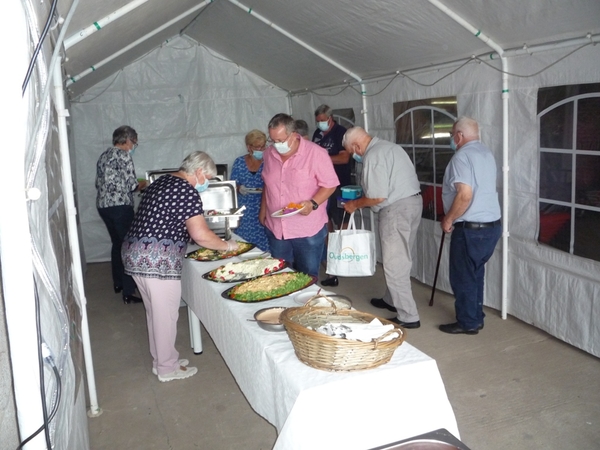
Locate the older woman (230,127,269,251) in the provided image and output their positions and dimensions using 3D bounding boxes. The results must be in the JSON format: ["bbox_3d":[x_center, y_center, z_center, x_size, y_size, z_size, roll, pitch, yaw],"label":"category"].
[{"bbox_3d":[-0.434,-0.065,4.750,0.480,1.580,0.420,-5,11,-8],"label":"older woman"}]

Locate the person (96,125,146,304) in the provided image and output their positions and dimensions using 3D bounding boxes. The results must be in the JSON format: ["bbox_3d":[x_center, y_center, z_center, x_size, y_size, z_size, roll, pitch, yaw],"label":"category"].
[{"bbox_3d":[-1.782,-0.118,5.220,0.450,1.660,0.470,-12,14,-37],"label":"person"}]

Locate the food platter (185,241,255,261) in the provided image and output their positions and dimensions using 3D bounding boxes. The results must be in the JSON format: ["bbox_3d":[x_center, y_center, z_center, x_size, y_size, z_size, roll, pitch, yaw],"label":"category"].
[{"bbox_3d":[-0.550,0.169,3.600,0.550,0.075,0.300,-10,13,-31],"label":"food platter"}]

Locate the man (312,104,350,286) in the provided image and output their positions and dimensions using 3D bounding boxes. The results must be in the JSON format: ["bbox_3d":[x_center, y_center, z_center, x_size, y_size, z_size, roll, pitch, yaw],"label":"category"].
[{"bbox_3d":[0.334,-0.306,5.350,0.500,1.740,0.420,6,14,39],"label":"man"}]

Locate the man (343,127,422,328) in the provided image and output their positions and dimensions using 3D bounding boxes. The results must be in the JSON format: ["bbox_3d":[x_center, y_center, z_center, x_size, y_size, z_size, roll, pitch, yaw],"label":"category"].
[{"bbox_3d":[0.704,-0.039,4.330,0.660,1.560,0.520,1,12,23],"label":"man"}]

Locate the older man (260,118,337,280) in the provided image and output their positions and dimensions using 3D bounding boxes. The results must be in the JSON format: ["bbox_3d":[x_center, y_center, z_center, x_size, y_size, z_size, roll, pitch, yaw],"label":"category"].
[{"bbox_3d":[-0.011,0.053,3.720,0.540,1.690,0.420,2,12,25],"label":"older man"}]

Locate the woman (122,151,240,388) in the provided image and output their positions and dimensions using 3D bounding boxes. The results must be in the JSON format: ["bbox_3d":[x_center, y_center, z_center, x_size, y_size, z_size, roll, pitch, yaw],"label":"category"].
[{"bbox_3d":[-0.823,0.234,3.580,0.720,1.480,0.500,-6,11,-12],"label":"woman"}]

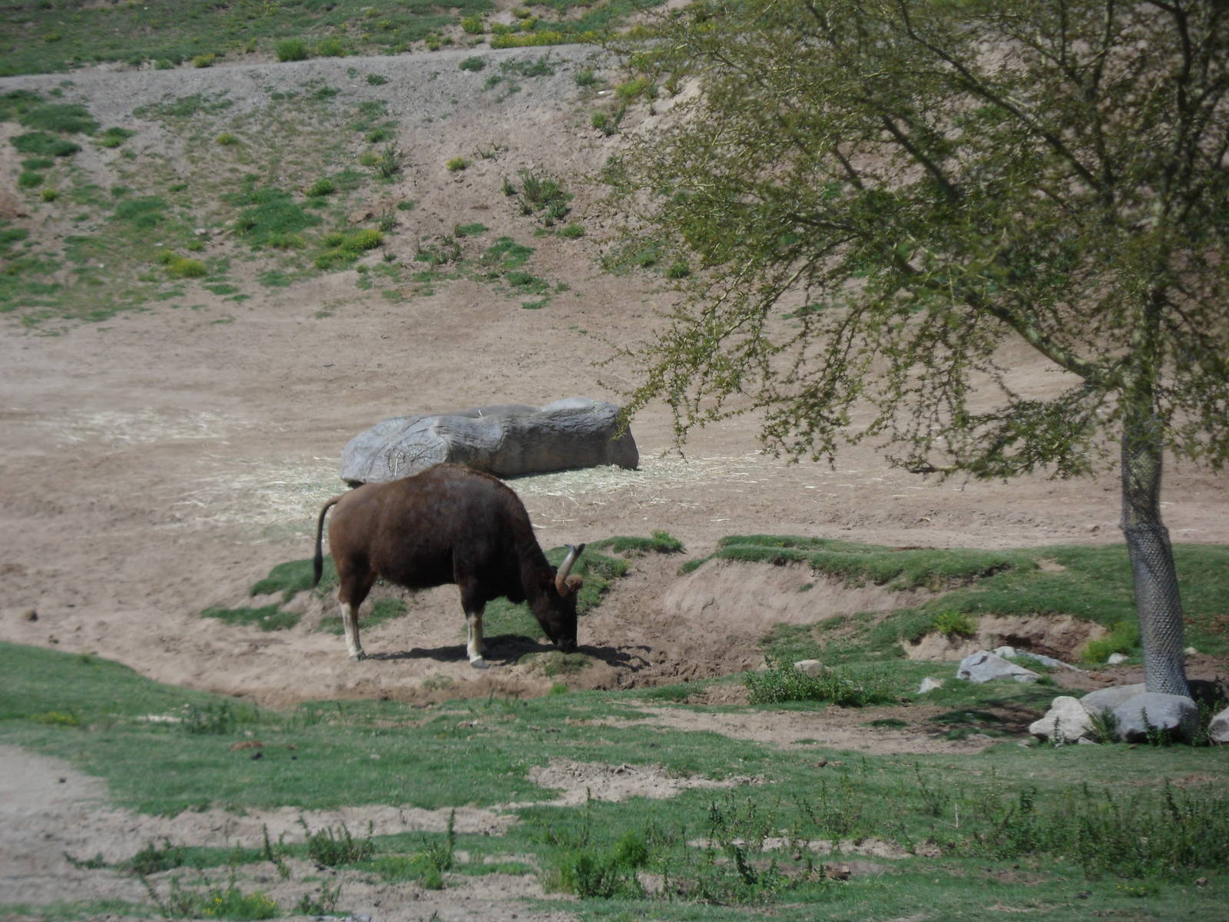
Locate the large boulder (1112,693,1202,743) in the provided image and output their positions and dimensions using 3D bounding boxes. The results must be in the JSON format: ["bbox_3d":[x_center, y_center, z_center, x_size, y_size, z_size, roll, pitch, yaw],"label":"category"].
[{"bbox_3d":[3.882,1.836,68.800,0.610,0.320,0.500,0,7,0],"label":"large boulder"}]

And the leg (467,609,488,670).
[{"bbox_3d":[-1.057,1.364,73.800,0.150,0.460,0.130,2,7,15],"label":"leg"}]

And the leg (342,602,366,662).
[{"bbox_3d":[-2.010,1.314,73.900,0.155,0.445,0.130,2,7,15],"label":"leg"}]

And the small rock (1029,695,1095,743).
[{"bbox_3d":[3.211,1.853,68.800,0.470,0.310,0.400,0,7,0],"label":"small rock"}]

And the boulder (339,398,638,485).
[{"bbox_3d":[-1.077,-0.172,81.700,2.300,0.620,1.100,-3,7,-20],"label":"boulder"}]

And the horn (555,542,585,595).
[{"bbox_3d":[-0.344,0.831,73.800,0.180,0.400,0.270,2,7,15],"label":"horn"}]

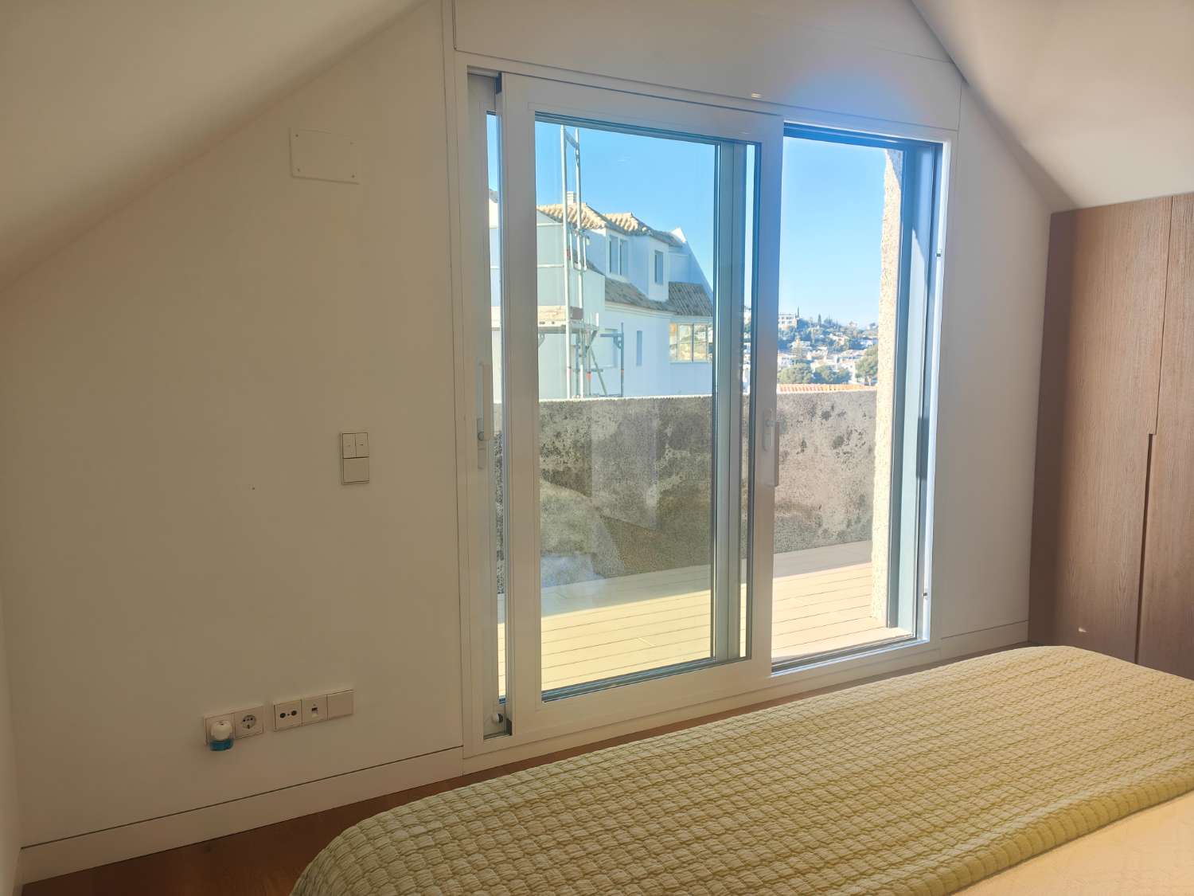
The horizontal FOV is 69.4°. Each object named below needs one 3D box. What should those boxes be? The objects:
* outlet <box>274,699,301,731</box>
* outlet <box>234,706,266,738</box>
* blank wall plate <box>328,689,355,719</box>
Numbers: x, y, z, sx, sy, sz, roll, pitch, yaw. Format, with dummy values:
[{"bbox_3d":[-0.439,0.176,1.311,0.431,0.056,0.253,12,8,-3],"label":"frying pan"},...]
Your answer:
[{"bbox_3d":[-0.861,0.742,2.401,0.073,0.075,0.014,-4,7,-27],"label":"outlet"},{"bbox_3d":[-0.949,0.749,2.356,0.078,0.078,0.014,-4,7,-27],"label":"outlet"},{"bbox_3d":[-0.730,0.730,2.455,0.072,0.073,0.010,-4,7,-27],"label":"blank wall plate"}]

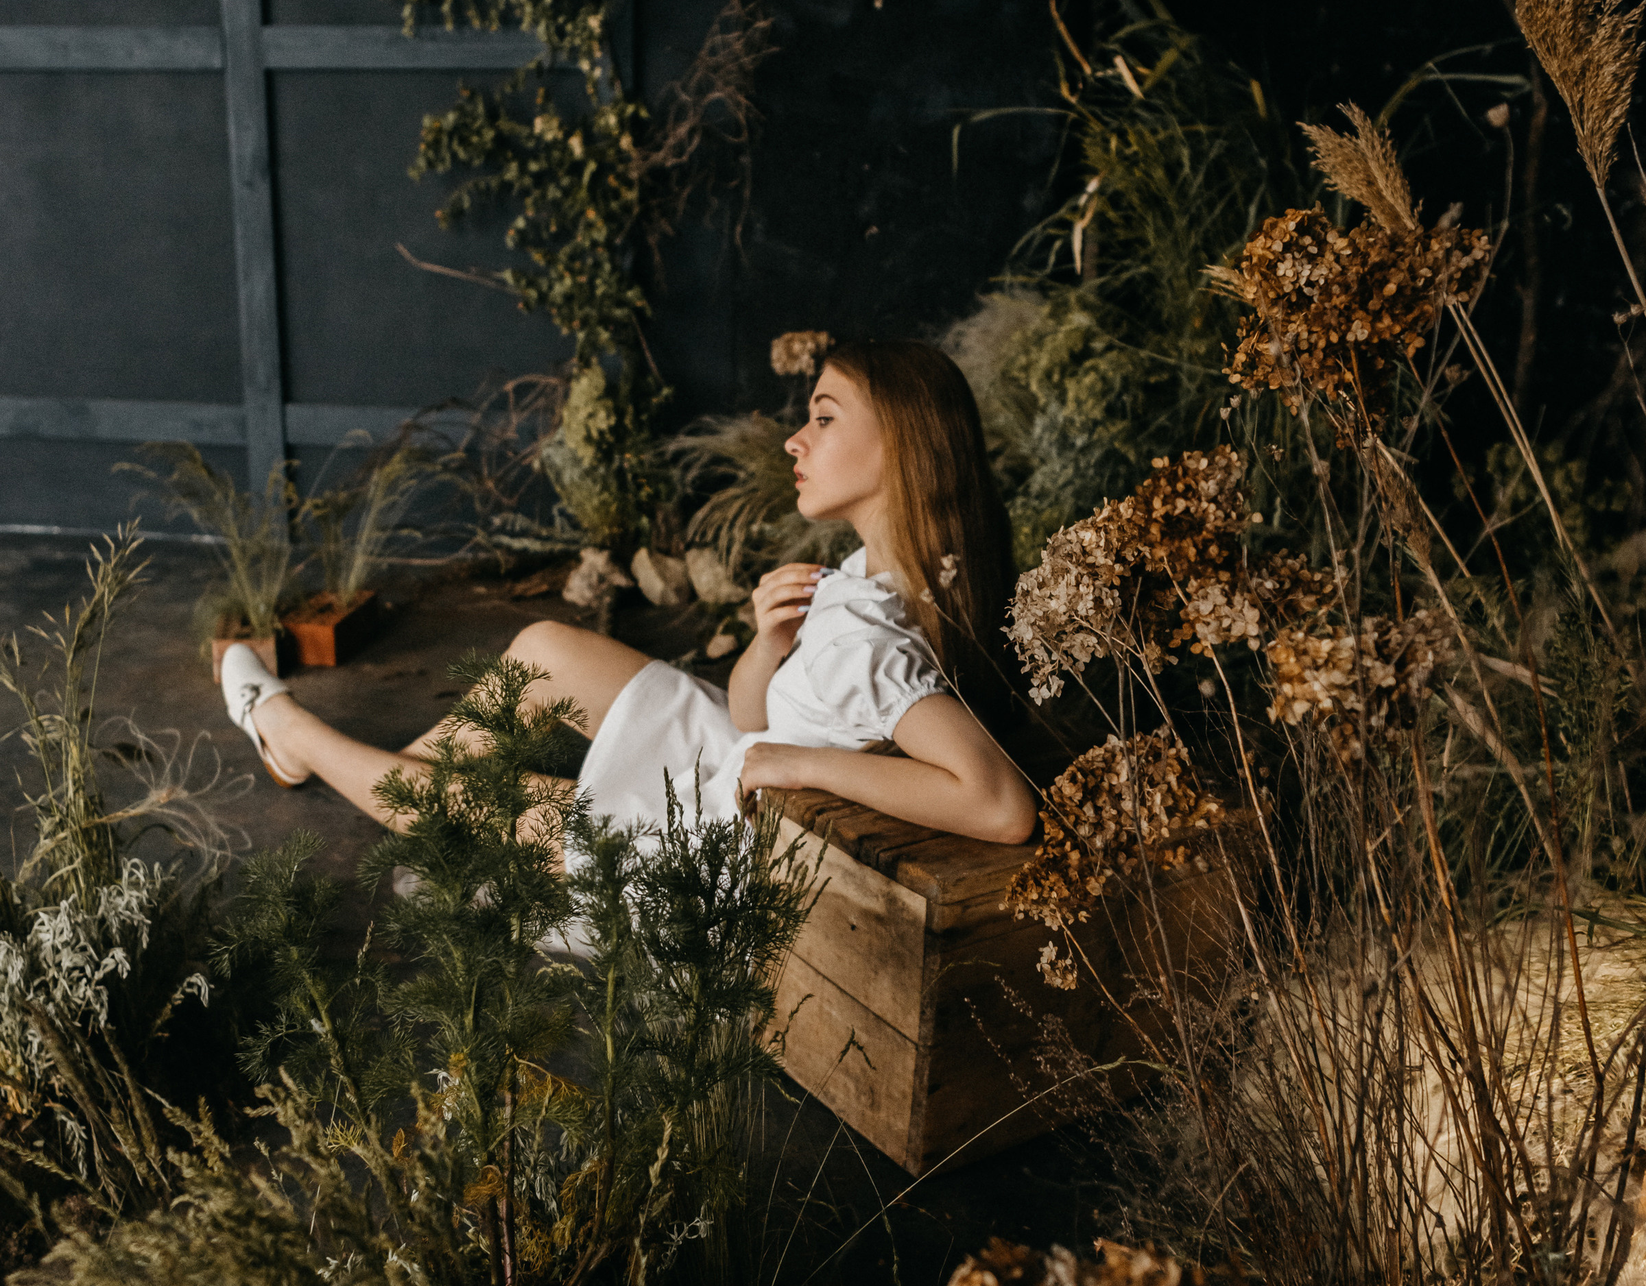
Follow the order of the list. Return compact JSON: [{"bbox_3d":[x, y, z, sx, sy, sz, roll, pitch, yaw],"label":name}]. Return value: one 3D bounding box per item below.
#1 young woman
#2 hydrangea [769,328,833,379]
[{"bbox_3d":[-0.372,-0.024,2.221,1.560,0.790,0.520,9,15,31],"label":"young woman"},{"bbox_3d":[-0.049,-0.670,3.797,0.150,0.120,0.140,1,13,0],"label":"hydrangea"}]

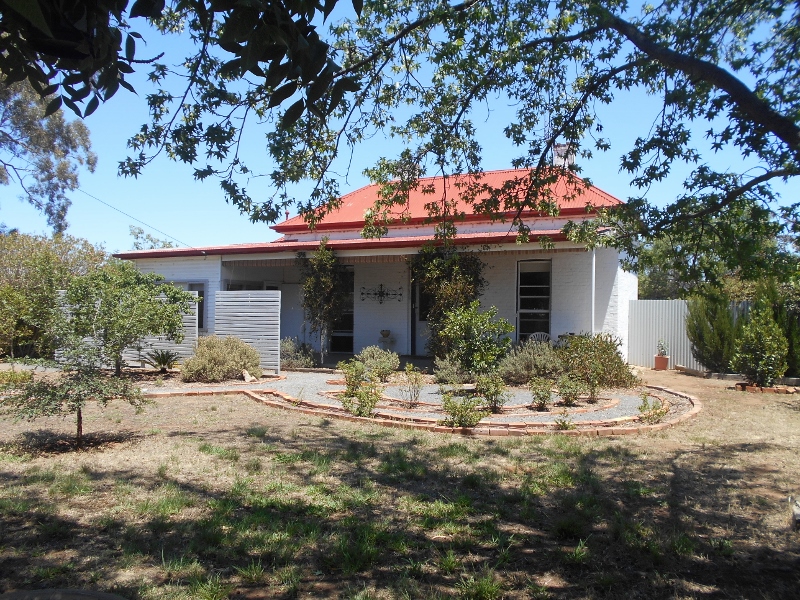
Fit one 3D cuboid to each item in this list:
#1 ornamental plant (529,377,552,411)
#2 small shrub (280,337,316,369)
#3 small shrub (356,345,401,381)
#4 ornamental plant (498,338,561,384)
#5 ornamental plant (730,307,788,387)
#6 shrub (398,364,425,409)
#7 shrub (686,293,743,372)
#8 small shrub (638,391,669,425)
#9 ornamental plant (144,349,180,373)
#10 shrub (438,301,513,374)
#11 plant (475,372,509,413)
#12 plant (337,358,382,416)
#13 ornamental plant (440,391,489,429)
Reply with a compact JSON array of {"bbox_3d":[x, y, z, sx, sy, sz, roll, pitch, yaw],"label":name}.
[{"bbox_3d":[2.244,1.466,9.596,0.390,0.530,0.390,0,0,0],"label":"ornamental plant"},{"bbox_3d":[-2.561,1.305,14.800,1.000,0.810,0.850,0,0,-10],"label":"small shrub"},{"bbox_3d":[-0.458,1.353,12.800,0.930,0.790,0.880,0,0,-2],"label":"small shrub"},{"bbox_3d":[2.822,1.280,12.796,1.400,0.930,1.250,0,0,0],"label":"ornamental plant"},{"bbox_3d":[7.537,0.938,12.597,1.200,1.680,1.150,0,0,0],"label":"ornamental plant"},{"bbox_3d":[0.182,1.344,9.500,0.400,0.720,0.400,0,0,1],"label":"shrub"},{"bbox_3d":[7.797,0.797,14.898,1.350,1.980,1.300,0,0,0],"label":"shrub"},{"bbox_3d":[3.579,1.505,8.450,0.420,0.460,0.400,0,0,23],"label":"small shrub"},{"bbox_3d":[-5.715,1.450,14.400,0.950,0.560,0.900,1,0,-22],"label":"ornamental plant"},{"bbox_3d":[1.633,0.844,13.000,1.580,1.700,1.500,0,0,7],"label":"shrub"},{"bbox_3d":[1.401,1.409,9.150,0.530,0.600,0.500,0,0,9],"label":"plant"},{"bbox_3d":[-0.605,1.279,9.196,0.660,0.860,0.650,0,0,0],"label":"plant"},{"bbox_3d":[0.860,1.455,7.950,0.640,0.470,0.550,0,0,6],"label":"ornamental plant"}]

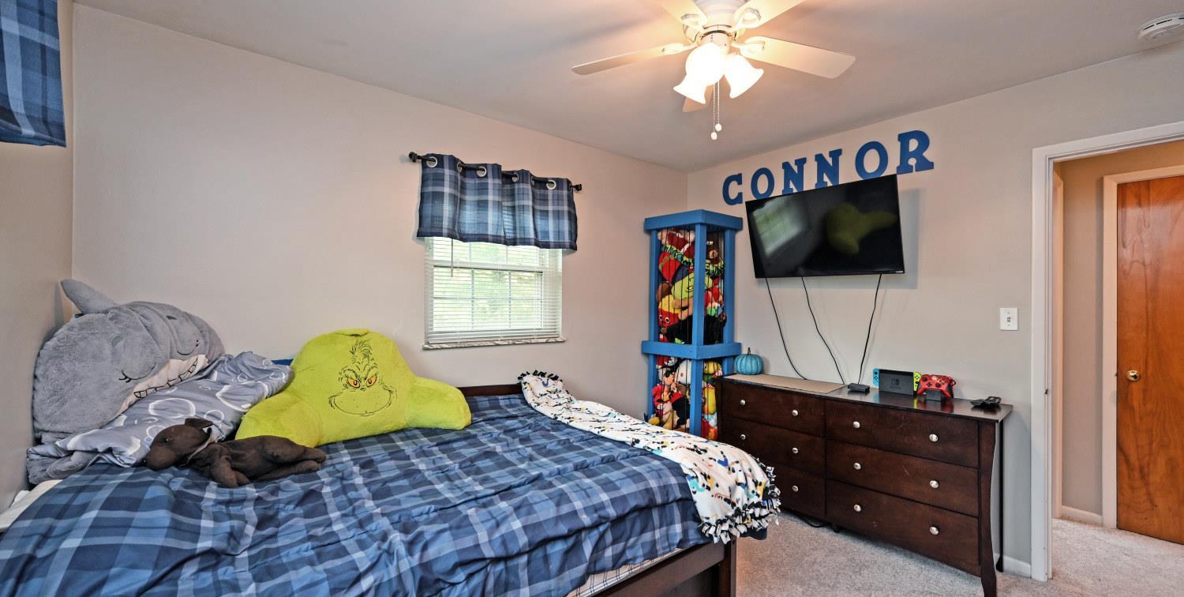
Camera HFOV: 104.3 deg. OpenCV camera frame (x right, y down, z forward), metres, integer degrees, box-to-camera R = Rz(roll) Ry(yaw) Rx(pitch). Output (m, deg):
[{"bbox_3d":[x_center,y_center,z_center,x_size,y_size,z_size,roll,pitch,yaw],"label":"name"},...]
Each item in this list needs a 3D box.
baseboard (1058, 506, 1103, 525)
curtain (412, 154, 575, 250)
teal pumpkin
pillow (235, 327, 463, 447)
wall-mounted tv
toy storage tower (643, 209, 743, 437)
[{"bbox_3d":[3.028,1.351,2.849,0.015,0.068,0.180,1,0,-38],"label":"baseboard"},{"bbox_3d":[-0.518,-0.557,2.798,1.063,0.453,0.100,1,0,-38],"label":"curtain"},{"bbox_3d":[1.061,0.447,3.105,0.190,0.180,0.190,1,0,-38],"label":"teal pumpkin"},{"bbox_3d":[-1.032,0.363,2.047,0.860,0.450,0.420,1,0,-36],"label":"pillow"},{"bbox_3d":[1.400,-0.402,2.835,0.065,0.525,0.910,-17,10,-38],"label":"wall-mounted tv"},{"bbox_3d":[0.778,0.383,3.487,0.497,1.974,0.497,1,0,-38],"label":"toy storage tower"}]

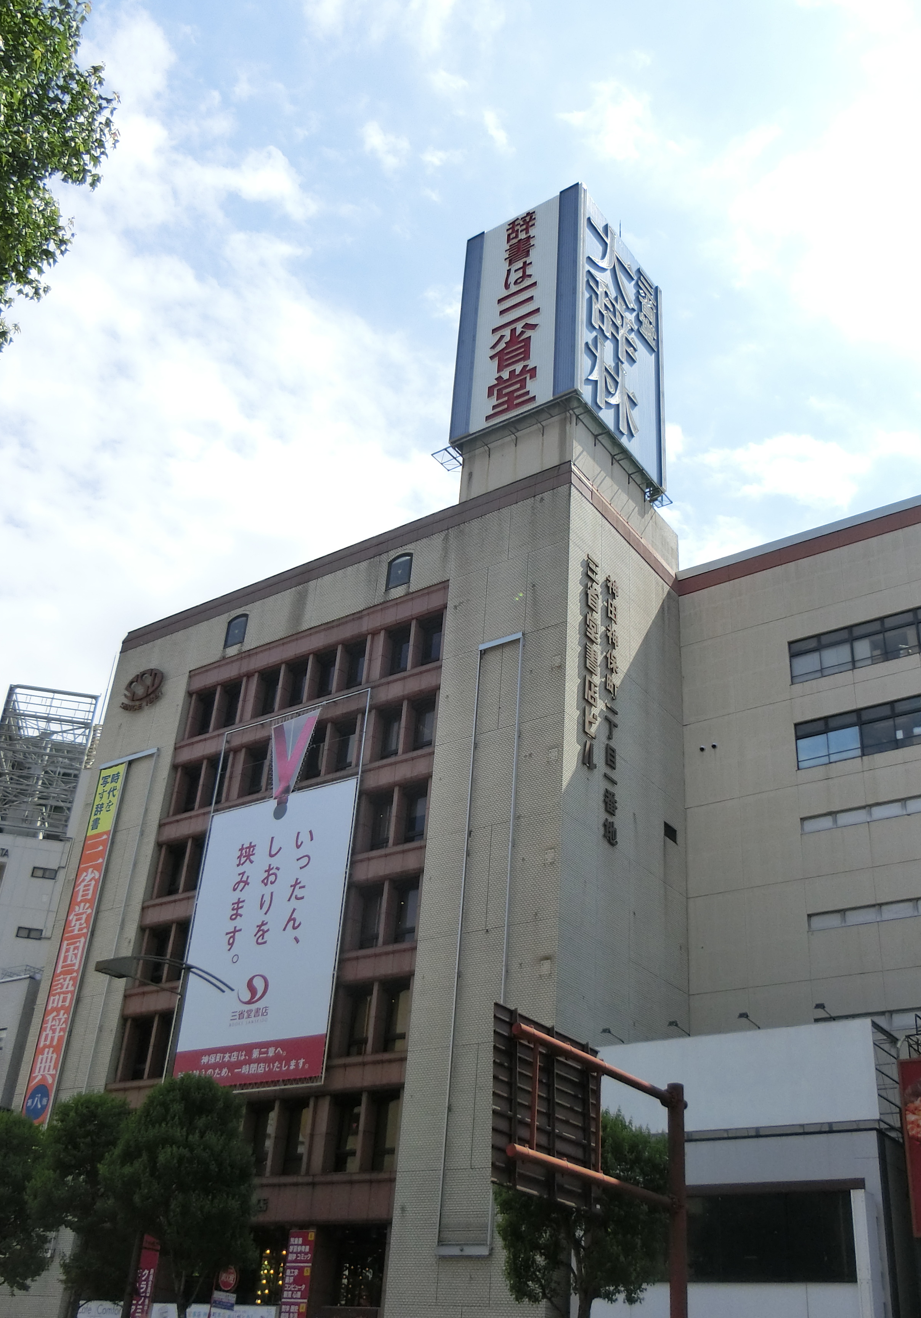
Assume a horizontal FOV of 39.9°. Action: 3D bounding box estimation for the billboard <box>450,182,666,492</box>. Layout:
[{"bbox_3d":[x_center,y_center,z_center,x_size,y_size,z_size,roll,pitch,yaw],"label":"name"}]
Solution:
[{"bbox_3d":[4.450,-12.840,54.820,5.940,11.750,7.100,-17,-37,32],"label":"billboard"}]

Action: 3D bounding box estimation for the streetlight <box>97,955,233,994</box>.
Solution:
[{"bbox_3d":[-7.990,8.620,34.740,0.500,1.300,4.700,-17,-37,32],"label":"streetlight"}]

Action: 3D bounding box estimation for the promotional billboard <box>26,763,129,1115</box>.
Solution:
[{"bbox_3d":[-15.780,11.130,51.380,1.700,15.100,0.200,-17,-37,32],"label":"promotional billboard"}]

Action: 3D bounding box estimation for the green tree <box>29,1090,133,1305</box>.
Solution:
[{"bbox_3d":[-11.320,17.430,37.010,3.700,9.700,3.700,-17,-37,32],"label":"green tree"}]

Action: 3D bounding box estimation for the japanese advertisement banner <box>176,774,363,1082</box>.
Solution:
[{"bbox_3d":[-6.970,9.660,44.870,7.350,10.450,0.200,-17,-37,32],"label":"japanese advertisement banner"}]

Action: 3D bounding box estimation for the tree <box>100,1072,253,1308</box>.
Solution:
[{"bbox_3d":[-7.980,16.360,34.890,4.300,9.800,4.300,-17,-37,32],"label":"tree"}]

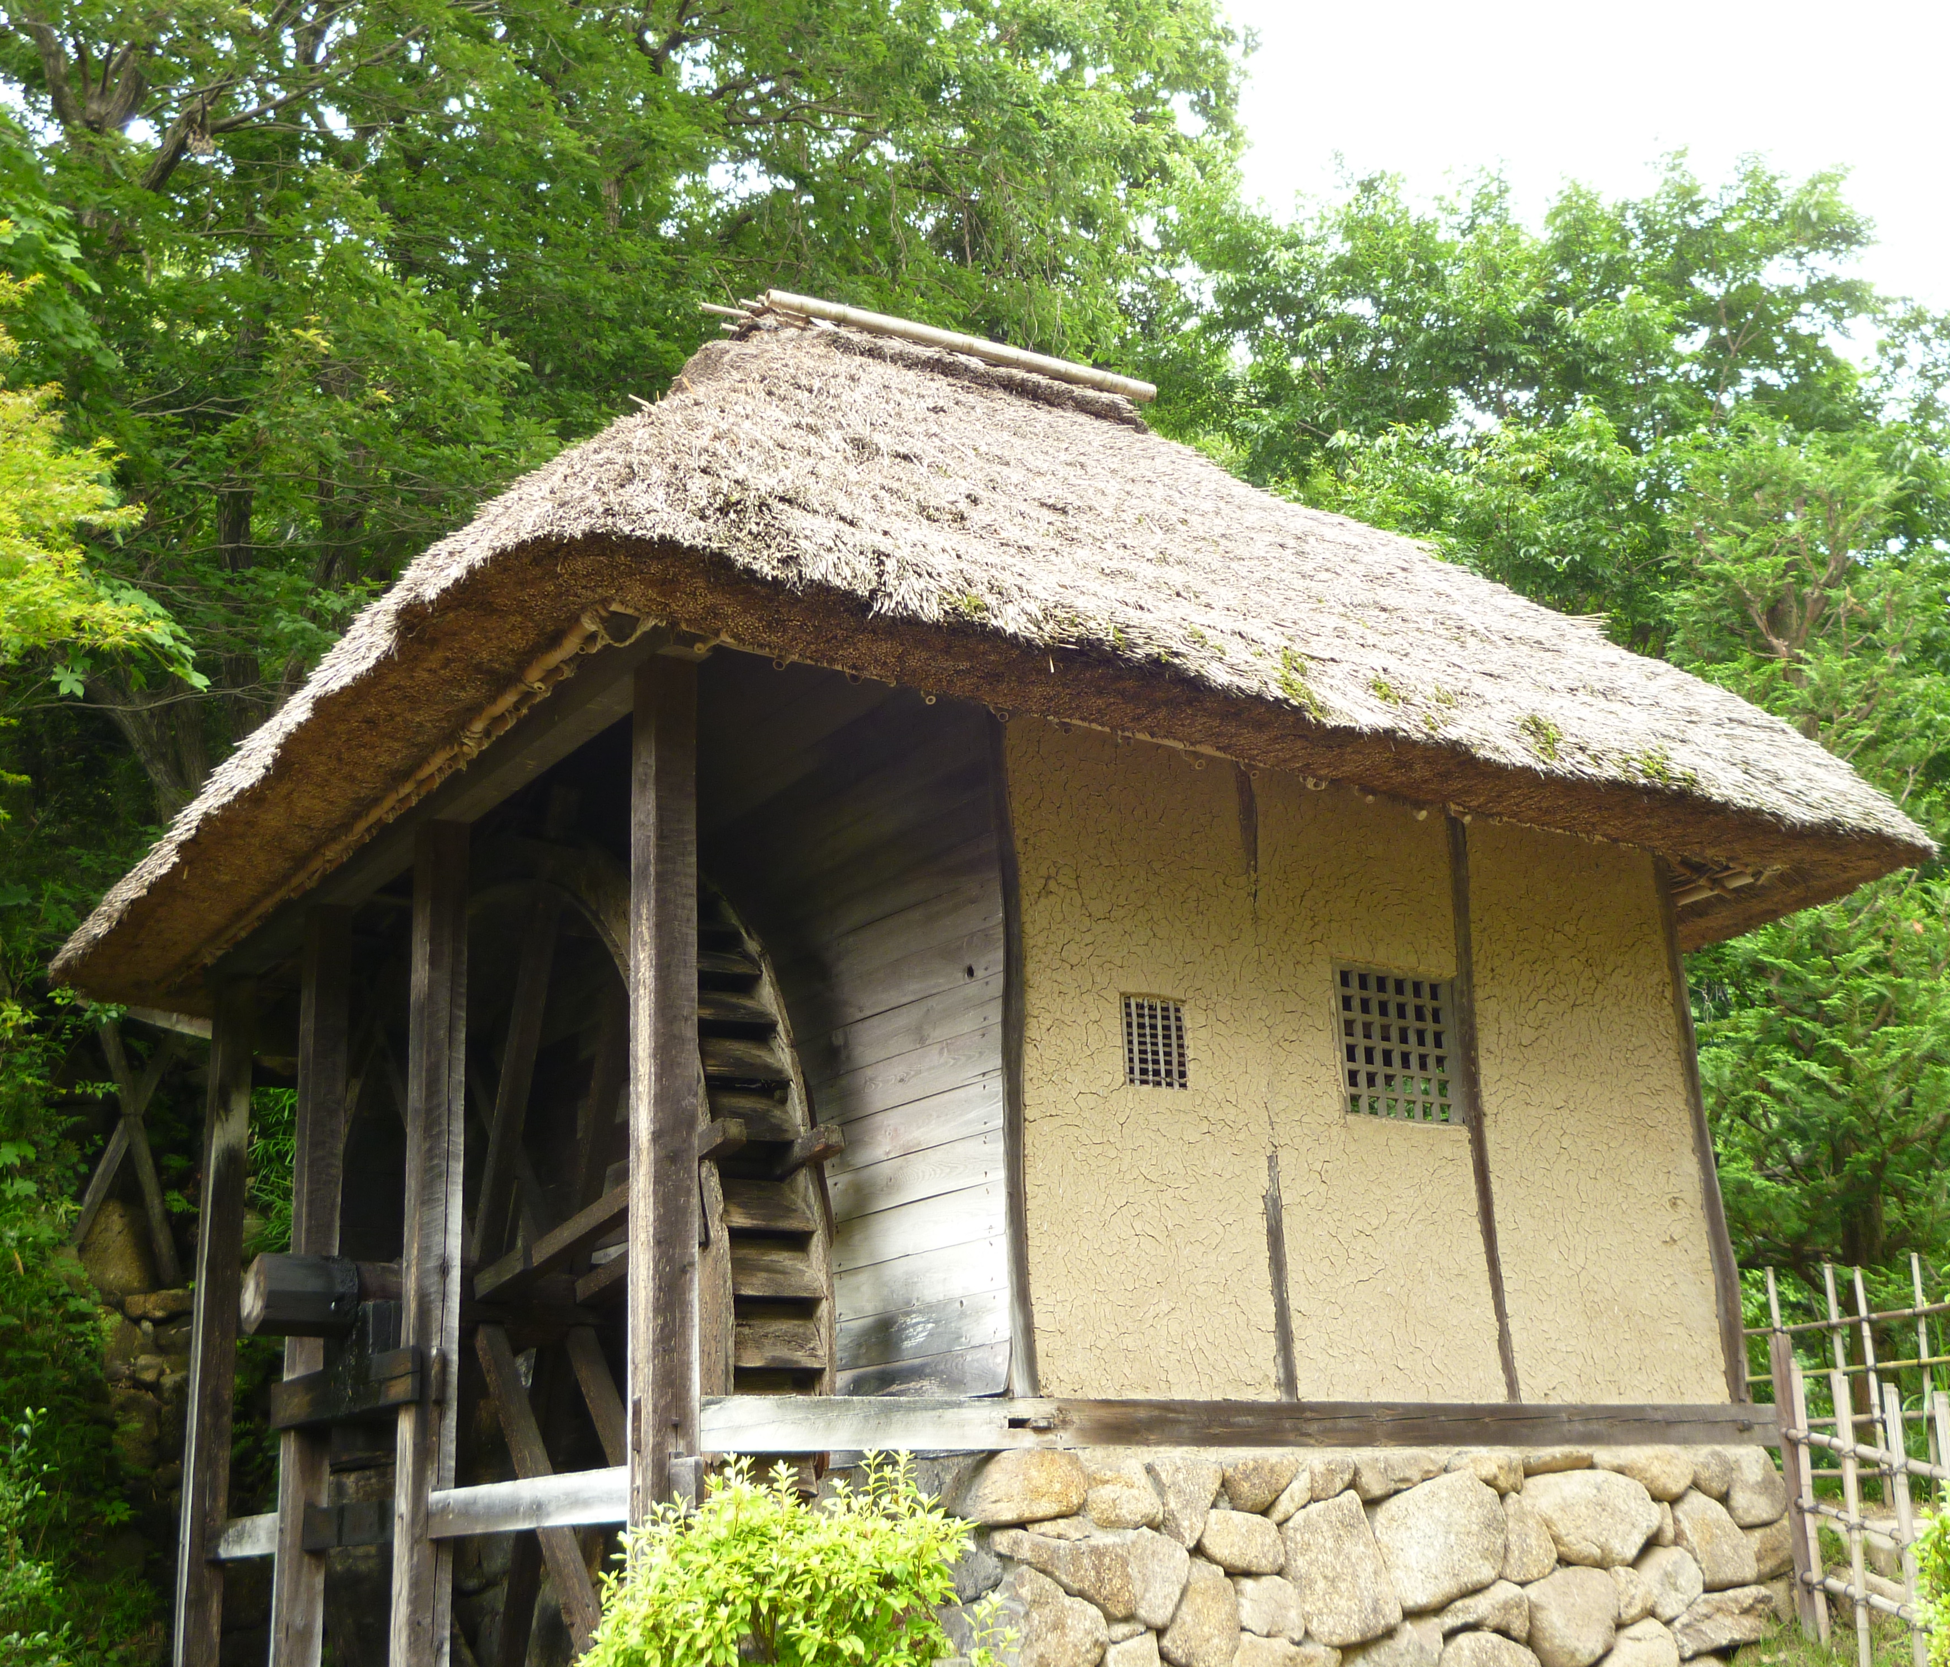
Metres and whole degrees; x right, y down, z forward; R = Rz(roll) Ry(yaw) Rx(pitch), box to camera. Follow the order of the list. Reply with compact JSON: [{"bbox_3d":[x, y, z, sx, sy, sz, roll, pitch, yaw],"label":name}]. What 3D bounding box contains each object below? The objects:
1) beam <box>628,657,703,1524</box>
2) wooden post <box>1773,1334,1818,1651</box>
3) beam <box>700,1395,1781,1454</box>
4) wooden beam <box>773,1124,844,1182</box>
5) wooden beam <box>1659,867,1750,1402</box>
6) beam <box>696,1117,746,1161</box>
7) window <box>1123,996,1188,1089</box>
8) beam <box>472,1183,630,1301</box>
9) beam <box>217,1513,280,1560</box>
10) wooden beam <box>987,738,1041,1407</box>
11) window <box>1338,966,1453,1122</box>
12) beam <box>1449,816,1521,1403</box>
[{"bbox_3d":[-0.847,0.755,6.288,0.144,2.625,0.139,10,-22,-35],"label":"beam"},{"bbox_3d":[2.767,2.191,7.795,0.065,1.000,0.065,14,-24,-31],"label":"wooden post"},{"bbox_3d":[1.107,1.892,7.376,4.650,0.141,0.142,10,-22,-35],"label":"beam"},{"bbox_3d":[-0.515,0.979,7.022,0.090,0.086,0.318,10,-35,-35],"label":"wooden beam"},{"bbox_3d":[2.544,1.026,8.213,0.105,1.980,0.105,10,-21,-33],"label":"wooden beam"},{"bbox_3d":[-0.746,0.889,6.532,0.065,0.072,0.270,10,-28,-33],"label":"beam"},{"bbox_3d":[0.561,0.673,7.386,0.263,0.289,0.060,10,-22,-35],"label":"window"},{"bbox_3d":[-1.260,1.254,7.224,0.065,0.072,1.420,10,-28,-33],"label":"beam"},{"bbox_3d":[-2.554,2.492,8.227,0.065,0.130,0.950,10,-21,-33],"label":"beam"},{"bbox_3d":[0.071,0.605,6.597,0.100,1.990,0.100,10,-21,-33],"label":"wooden beam"},{"bbox_3d":[1.364,0.685,7.454,0.520,0.495,0.060,10,-21,-33],"label":"window"},{"bbox_3d":[1.762,0.927,8.232,0.113,2.148,0.105,10,-22,-35],"label":"beam"}]

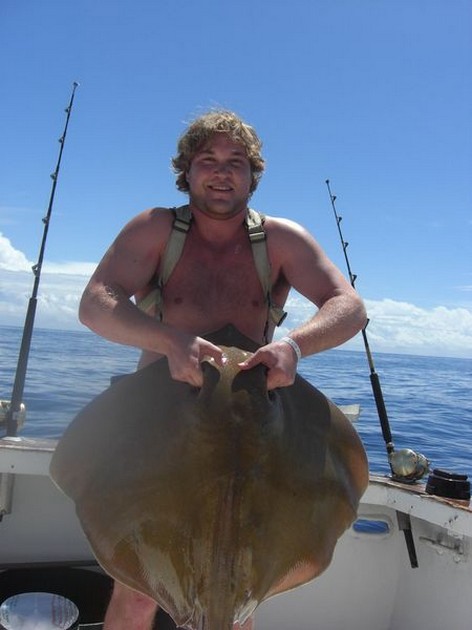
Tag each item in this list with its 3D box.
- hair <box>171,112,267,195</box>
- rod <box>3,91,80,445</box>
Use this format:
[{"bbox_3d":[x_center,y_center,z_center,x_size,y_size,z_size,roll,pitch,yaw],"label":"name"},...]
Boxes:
[{"bbox_3d":[-0.045,-0.421,1.790,0.237,0.222,0.235,4,-2,-5],"label":"hair"},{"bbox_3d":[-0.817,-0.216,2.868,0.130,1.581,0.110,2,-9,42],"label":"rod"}]

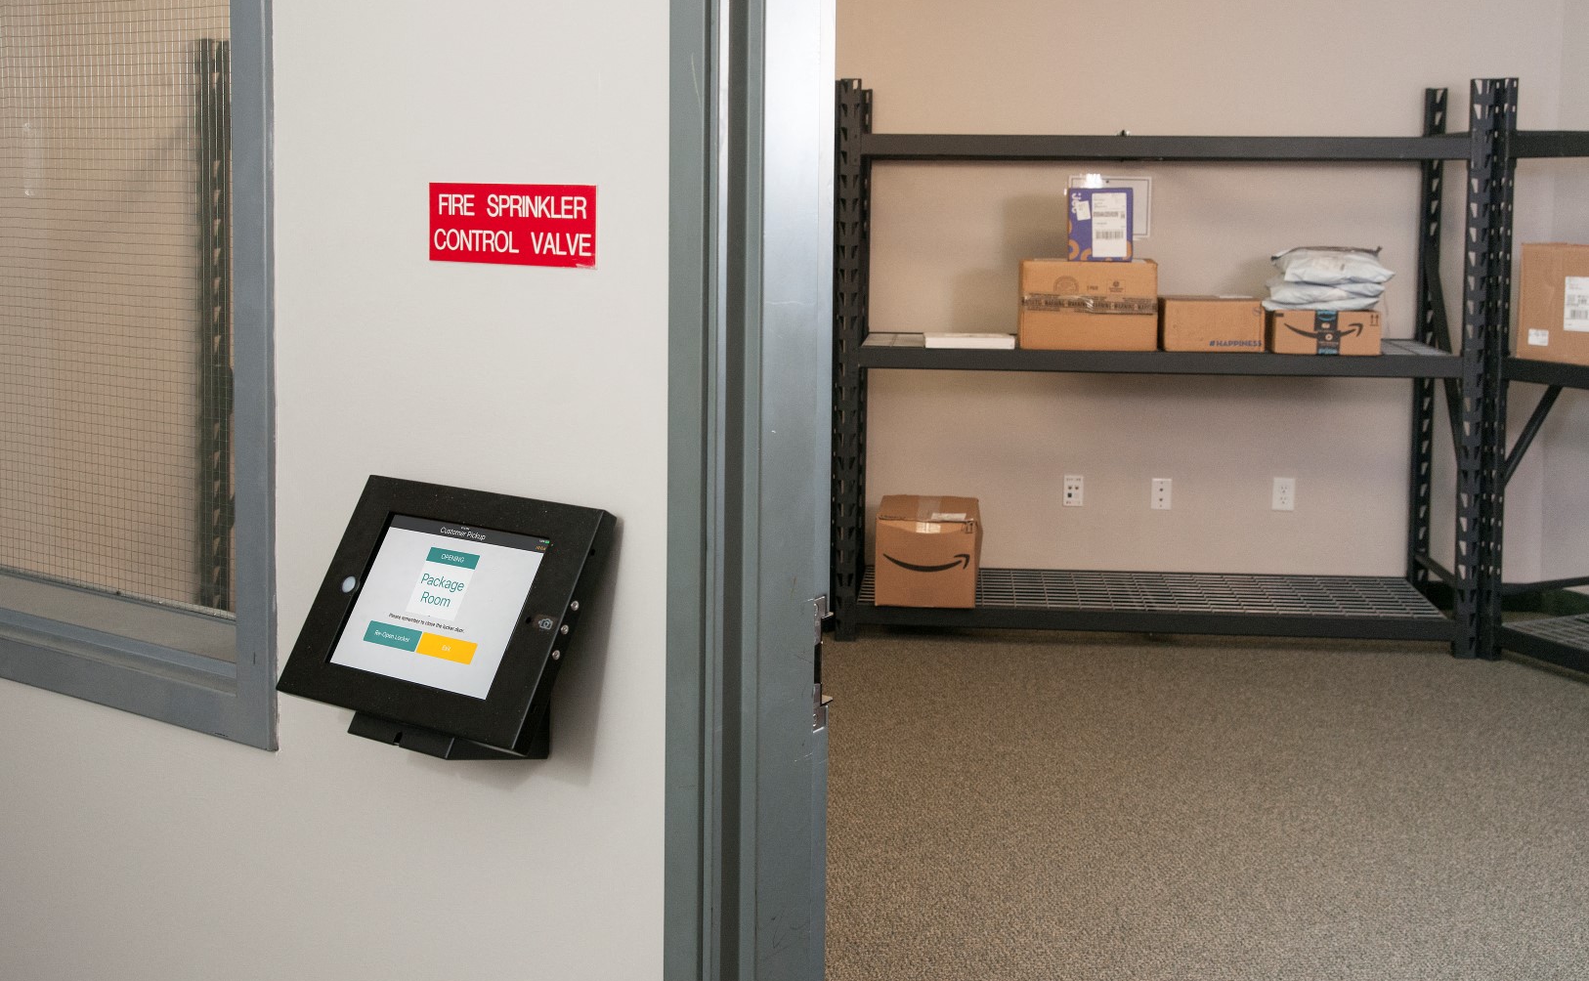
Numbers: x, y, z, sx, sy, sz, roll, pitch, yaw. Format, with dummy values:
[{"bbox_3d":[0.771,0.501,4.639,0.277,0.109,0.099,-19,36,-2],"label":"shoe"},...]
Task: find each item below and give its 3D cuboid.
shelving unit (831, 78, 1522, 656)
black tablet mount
[{"bbox_3d":[1.190,-0.430,5.950,2.040,1.830,0.620,1,9,6],"label":"shelving unit"},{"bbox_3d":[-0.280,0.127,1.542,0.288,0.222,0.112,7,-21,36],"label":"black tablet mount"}]

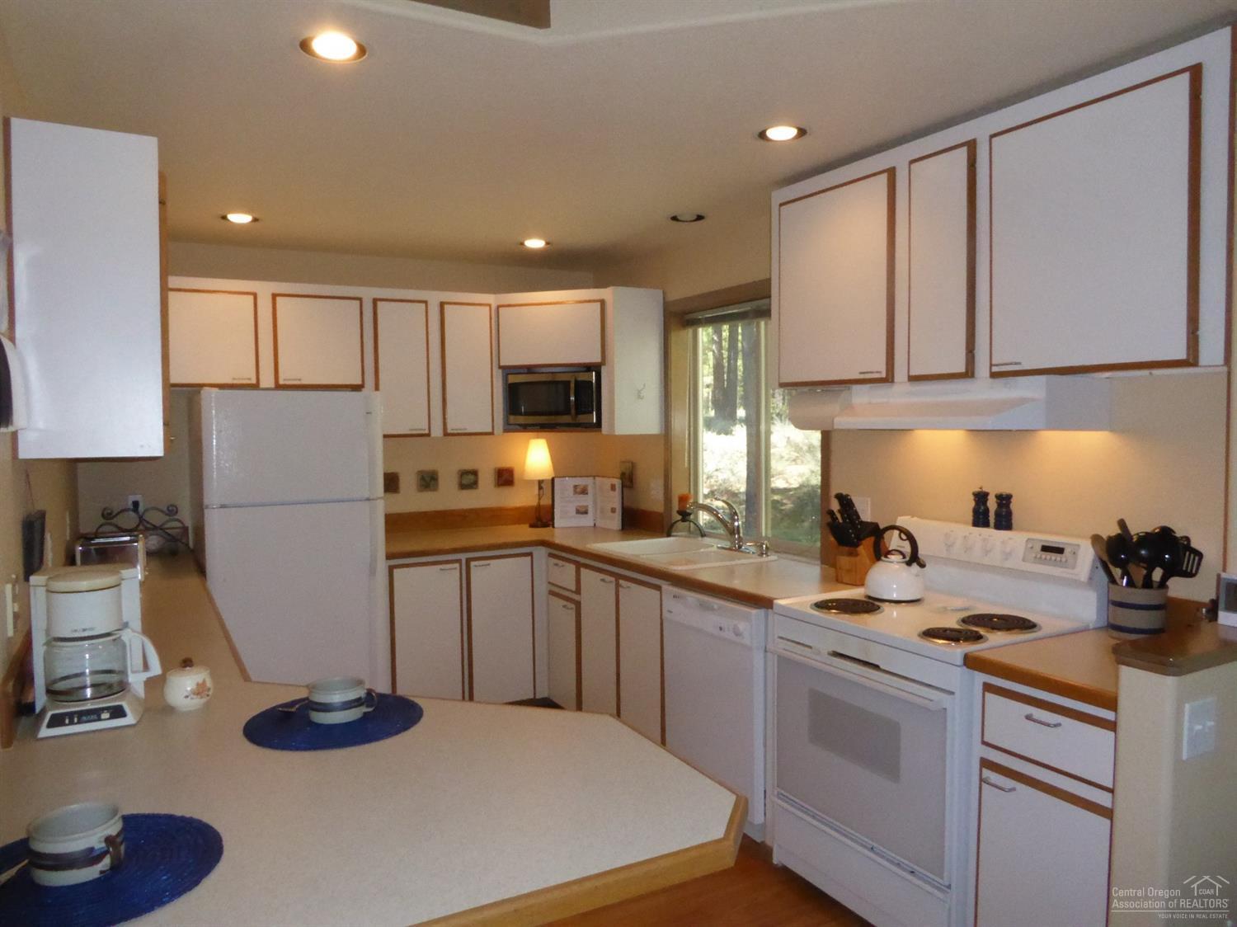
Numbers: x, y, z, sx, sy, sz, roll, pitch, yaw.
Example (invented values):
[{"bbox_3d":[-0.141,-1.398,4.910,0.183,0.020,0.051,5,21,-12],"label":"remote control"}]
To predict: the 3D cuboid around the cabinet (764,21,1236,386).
[{"bbox_3d":[1.118,-0.634,2.697,0.334,0.755,1.581,-2,3,-30],"label":"cabinet"}]

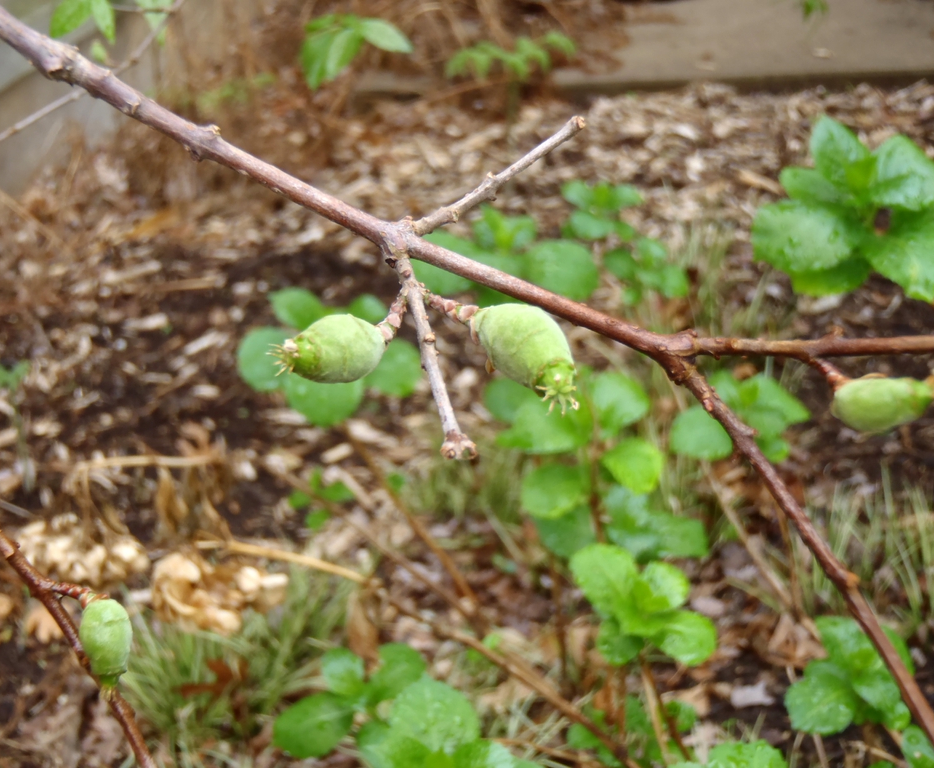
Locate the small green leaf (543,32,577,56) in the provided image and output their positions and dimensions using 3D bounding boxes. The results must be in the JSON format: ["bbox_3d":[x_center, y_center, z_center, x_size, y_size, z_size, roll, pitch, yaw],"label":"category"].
[{"bbox_3d":[0.091,-0.335,1.630,0.041,0.009,0.029,35,62,22],"label":"small green leaf"}]

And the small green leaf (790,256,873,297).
[{"bbox_3d":[0.320,-0.100,1.460,0.074,0.014,0.051,-14,53,-4],"label":"small green leaf"}]

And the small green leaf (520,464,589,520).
[{"bbox_3d":[0.060,0.073,1.140,0.045,0.018,0.037,0,38,0],"label":"small green leaf"}]

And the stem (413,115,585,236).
[{"bbox_3d":[0.007,-0.052,0.417,0.052,0.007,0.007,-32,6,17],"label":"stem"}]

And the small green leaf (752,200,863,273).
[{"bbox_3d":[0.257,-0.111,1.250,0.085,0.029,0.057,0,38,0],"label":"small green leaf"}]

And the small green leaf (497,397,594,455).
[{"bbox_3d":[0.053,0.027,1.130,0.070,0.015,0.047,-24,56,-18],"label":"small green leaf"}]

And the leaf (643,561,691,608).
[{"bbox_3d":[0.125,0.126,1.040,0.031,0.007,0.026,-36,73,-28],"label":"leaf"}]

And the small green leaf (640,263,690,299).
[{"bbox_3d":[0.159,-0.083,1.330,0.042,0.009,0.035,27,59,18],"label":"small green leaf"}]

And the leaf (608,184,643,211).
[{"bbox_3d":[0.131,-0.155,1.380,0.032,0.007,0.031,0,50,0],"label":"leaf"}]

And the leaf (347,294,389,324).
[{"bbox_3d":[-0.073,-0.053,1.210,0.030,0.008,0.038,20,48,19],"label":"leaf"}]

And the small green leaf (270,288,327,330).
[{"bbox_3d":[-0.127,-0.056,1.250,0.044,0.014,0.035,0,38,0],"label":"small green leaf"}]

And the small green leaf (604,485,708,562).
[{"bbox_3d":[0.133,0.099,1.170,0.073,0.014,0.051,19,54,10],"label":"small green leaf"}]

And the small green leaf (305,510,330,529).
[{"bbox_3d":[-0.112,0.101,1.240,0.018,0.007,0.013,0,38,0],"label":"small green leaf"}]

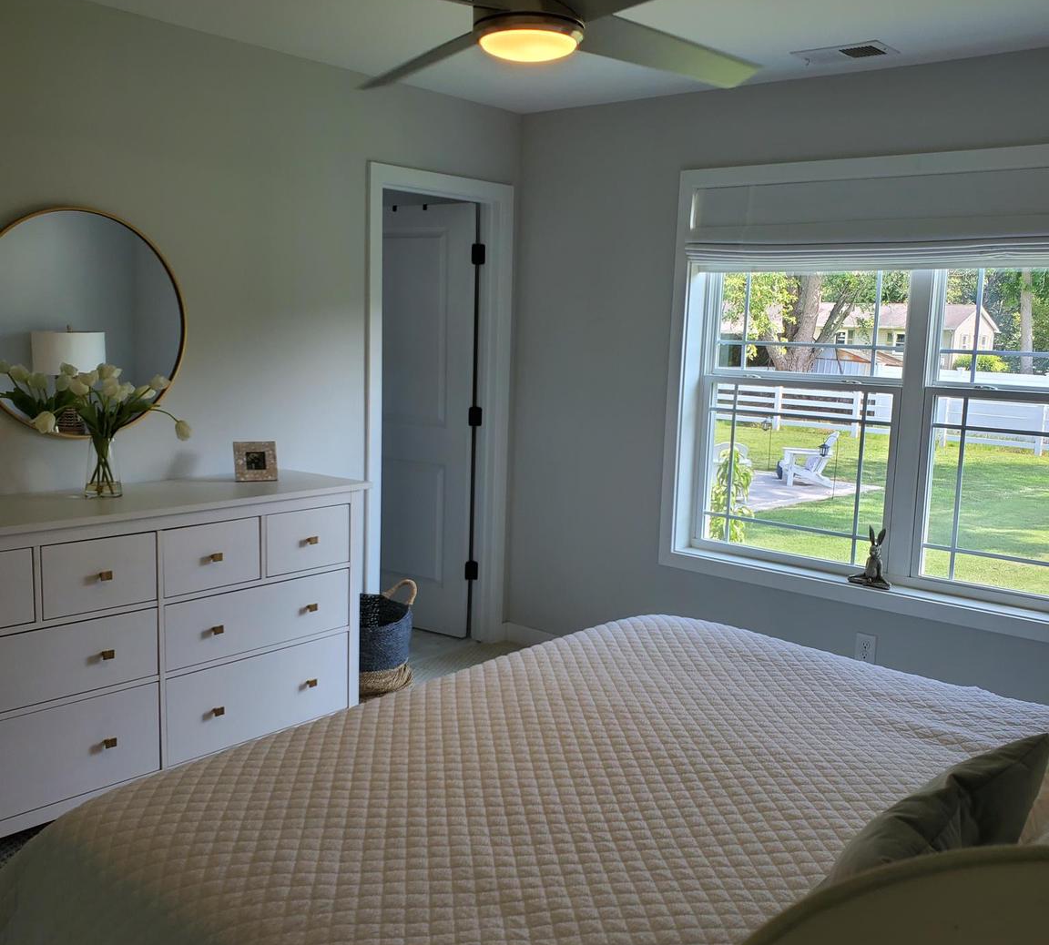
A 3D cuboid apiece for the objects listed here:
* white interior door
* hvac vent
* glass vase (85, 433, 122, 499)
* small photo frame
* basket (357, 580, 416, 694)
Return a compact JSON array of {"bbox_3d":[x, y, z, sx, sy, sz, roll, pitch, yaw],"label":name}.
[{"bbox_3d":[-0.553,-0.248,5.088,0.710,2.030,0.035,8,10,34],"label":"white interior door"},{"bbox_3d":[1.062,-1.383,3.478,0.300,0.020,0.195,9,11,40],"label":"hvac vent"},{"bbox_3d":[-1.287,-0.021,3.213,0.105,0.185,0.105,9,11,40],"label":"glass vase"},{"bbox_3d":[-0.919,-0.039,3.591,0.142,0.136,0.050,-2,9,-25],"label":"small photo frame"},{"bbox_3d":[-0.647,0.704,4.228,0.380,0.410,0.390,9,11,40],"label":"basket"}]

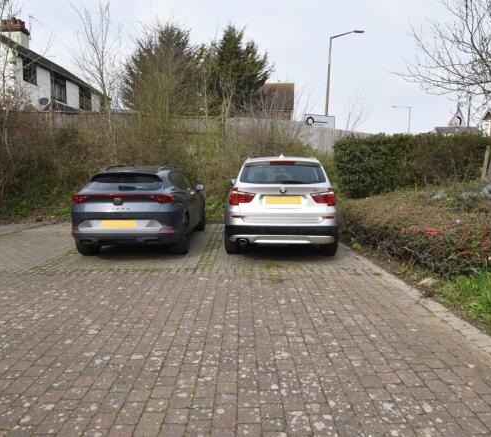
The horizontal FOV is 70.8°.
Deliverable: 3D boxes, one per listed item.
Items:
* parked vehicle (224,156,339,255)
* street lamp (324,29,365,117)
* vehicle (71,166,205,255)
[{"bbox_3d":[0.660,-0.380,7.300,1.920,1.670,4.640,1,6,3],"label":"parked vehicle"},{"bbox_3d":[5.800,-6.600,20.400,2.300,8.500,0.330,-1,6,-16],"label":"street lamp"},{"bbox_3d":[-1.910,-0.320,7.360,1.900,1.520,4.450,0,6,-1],"label":"vehicle"}]

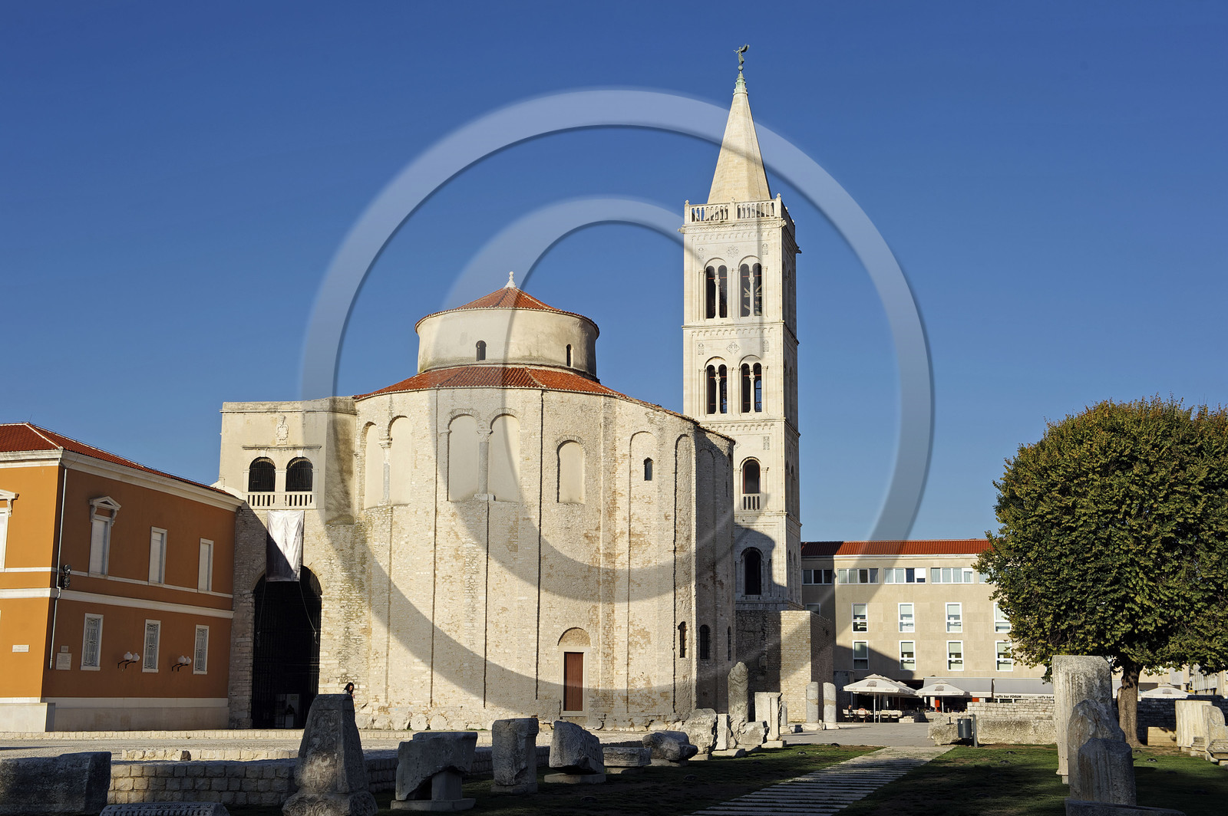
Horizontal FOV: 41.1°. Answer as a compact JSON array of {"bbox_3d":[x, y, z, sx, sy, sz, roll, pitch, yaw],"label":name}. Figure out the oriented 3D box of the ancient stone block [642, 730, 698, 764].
[{"bbox_3d":[1.243,7.416,35.800,1.000,0.686,0.850,-3,-11,20],"label":"ancient stone block"}]

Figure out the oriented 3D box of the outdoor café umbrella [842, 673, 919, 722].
[{"bbox_3d":[18.421,20.422,115.000,3.950,3.355,3.950,-2,-10,13],"label":"outdoor café umbrella"}]

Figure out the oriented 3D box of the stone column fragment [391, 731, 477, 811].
[{"bbox_3d":[-2.926,5.918,26.700,1.097,1.203,0.877,-2,-11,15],"label":"stone column fragment"}]

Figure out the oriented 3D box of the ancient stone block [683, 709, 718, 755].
[{"bbox_3d":[1.990,7.434,37.500,0.700,1.030,0.550,-2,-11,14],"label":"ancient stone block"}]

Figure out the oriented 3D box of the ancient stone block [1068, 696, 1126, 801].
[{"bbox_3d":[7.701,5.440,26.100,0.870,1.630,0.680,-2,-11,16],"label":"ancient stone block"}]

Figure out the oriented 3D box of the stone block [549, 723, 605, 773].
[{"bbox_3d":[-0.680,6.021,29.000,0.600,0.900,1.000,-4,-11,25],"label":"stone block"}]

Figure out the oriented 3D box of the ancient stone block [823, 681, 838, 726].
[{"bbox_3d":[10.861,14.981,82.300,0.713,2.313,0.677,-2,-10,13],"label":"ancient stone block"}]

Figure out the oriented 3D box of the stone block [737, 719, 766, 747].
[{"bbox_3d":[3.708,8.738,43.900,0.680,0.717,0.500,-3,-11,18],"label":"stone block"}]

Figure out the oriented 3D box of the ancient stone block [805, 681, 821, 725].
[{"bbox_3d":[10.004,14.873,82.300,0.603,2.102,0.603,-2,-10,13],"label":"ancient stone block"}]

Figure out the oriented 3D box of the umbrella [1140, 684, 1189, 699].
[{"bbox_3d":[43.880,23.547,130.000,3.750,3.160,3.750,-2,-10,13],"label":"umbrella"}]

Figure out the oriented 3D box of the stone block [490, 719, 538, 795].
[{"bbox_3d":[-1.828,6.416,30.200,0.690,1.357,0.655,-2,-11,15],"label":"stone block"}]

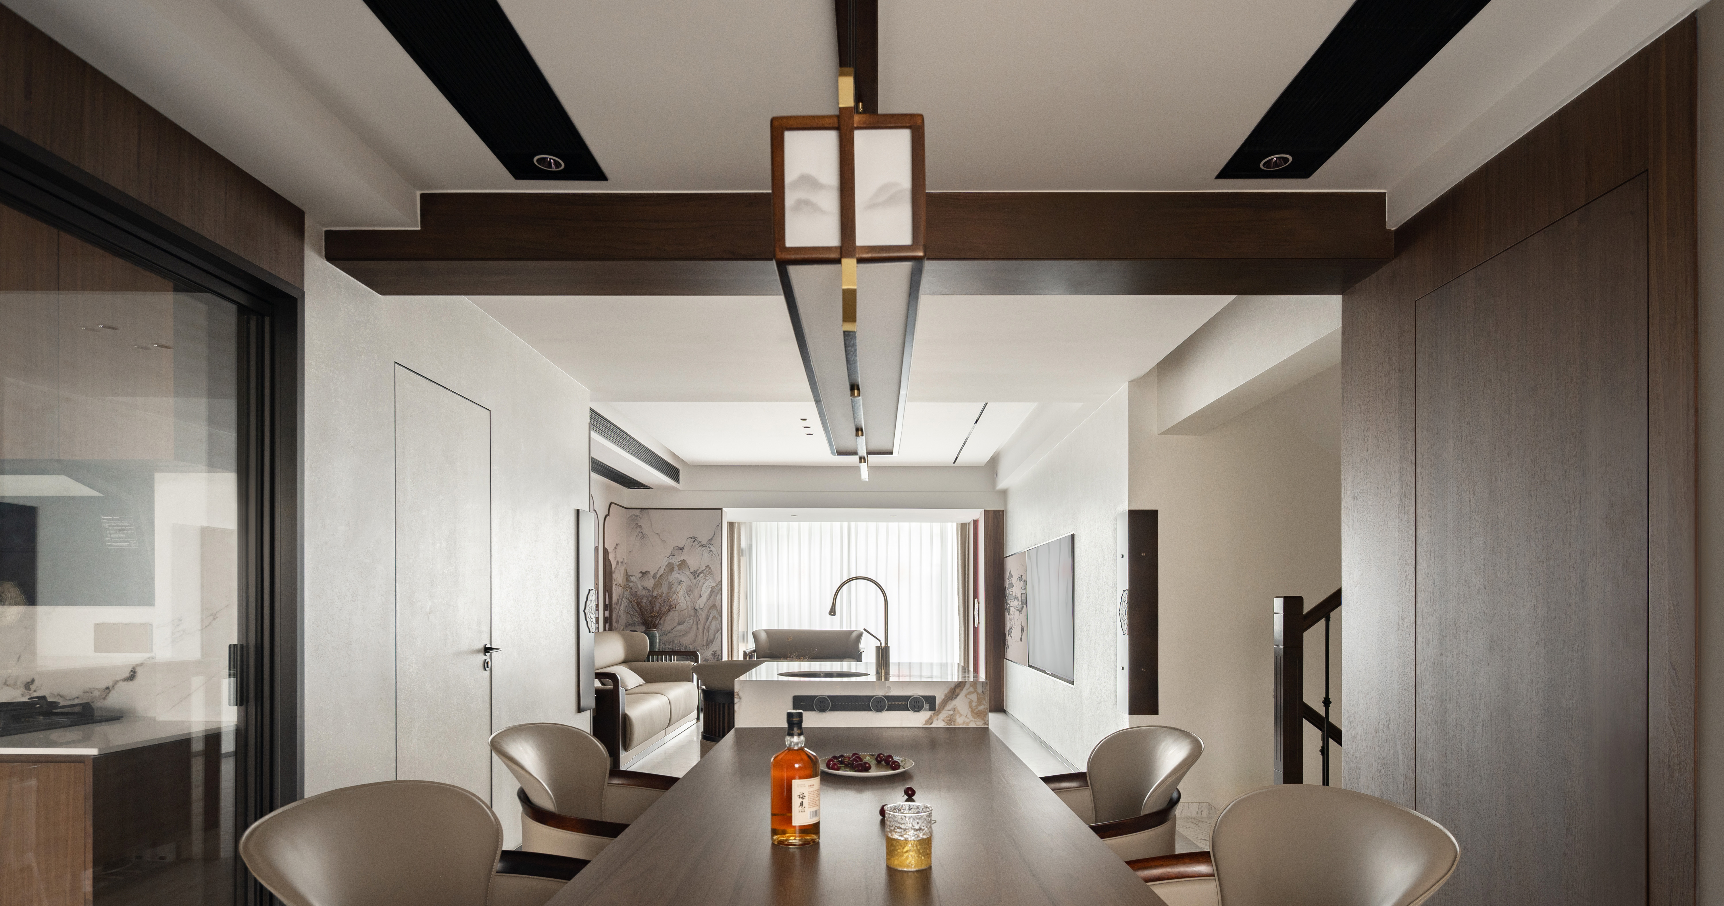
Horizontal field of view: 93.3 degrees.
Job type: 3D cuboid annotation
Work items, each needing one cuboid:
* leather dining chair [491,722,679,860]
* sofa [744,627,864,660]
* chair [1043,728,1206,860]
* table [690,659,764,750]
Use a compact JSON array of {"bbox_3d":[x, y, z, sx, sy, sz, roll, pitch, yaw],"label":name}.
[{"bbox_3d":[-0.700,1.185,2.200,0.600,0.840,0.600,0,-6,0],"label":"leather dining chair"},{"bbox_3d":[-0.670,2.580,9.800,1.430,0.870,0.780,0,-6,0],"label":"sofa"},{"bbox_3d":[0.585,1.180,2.190,0.600,0.840,0.600,0,-6,0],"label":"chair"},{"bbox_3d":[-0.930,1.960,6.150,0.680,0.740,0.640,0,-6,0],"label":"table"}]

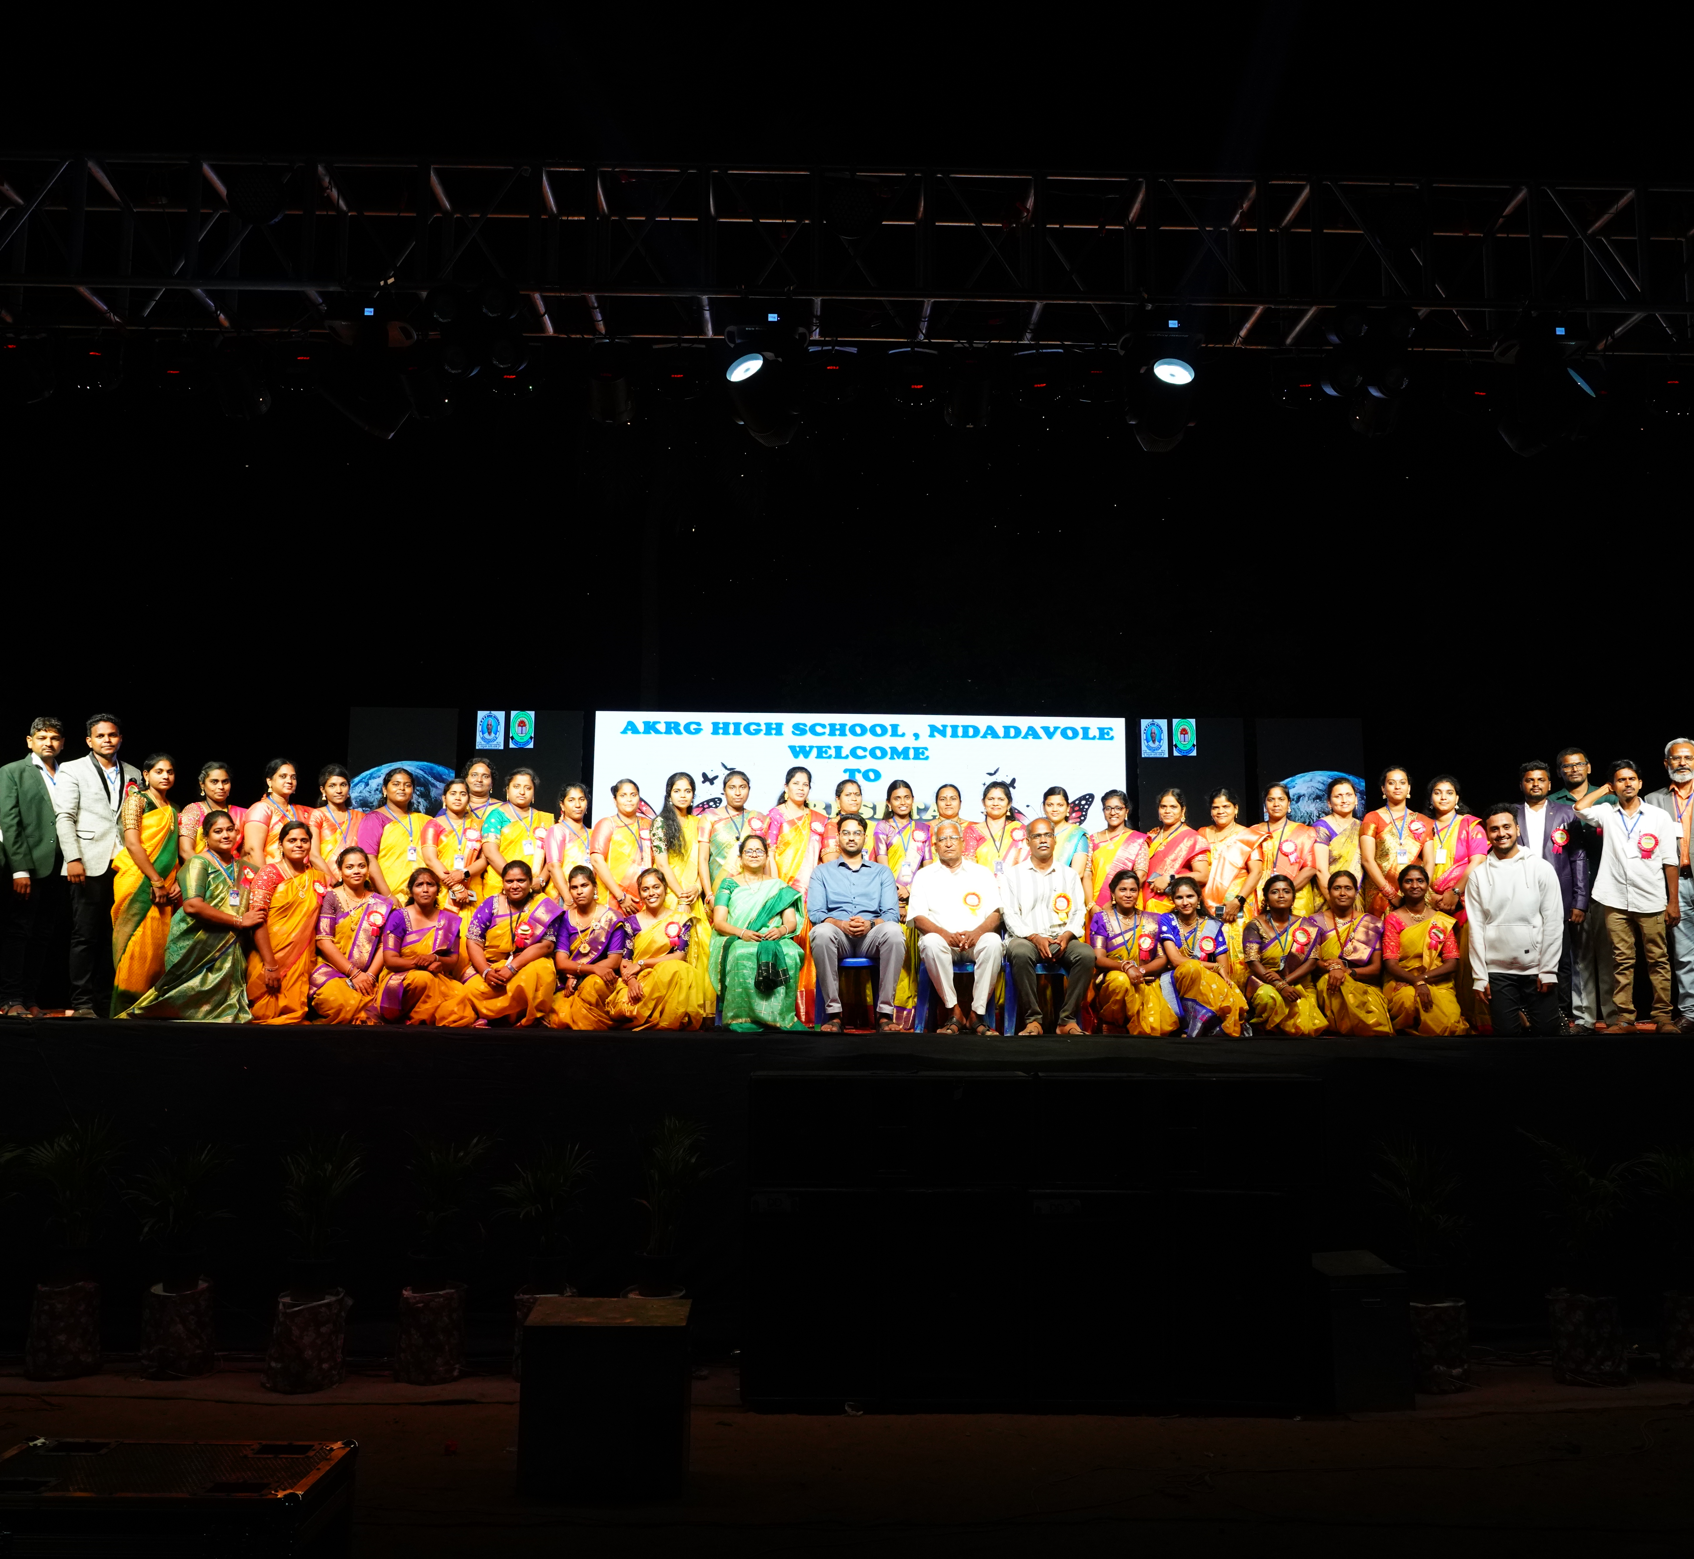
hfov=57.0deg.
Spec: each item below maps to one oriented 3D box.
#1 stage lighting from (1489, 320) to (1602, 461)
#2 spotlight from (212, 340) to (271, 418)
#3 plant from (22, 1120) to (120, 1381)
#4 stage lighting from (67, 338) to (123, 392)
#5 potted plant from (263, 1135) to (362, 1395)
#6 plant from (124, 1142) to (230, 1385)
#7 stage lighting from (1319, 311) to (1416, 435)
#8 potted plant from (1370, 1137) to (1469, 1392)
[{"bbox_3d":[2.943,-1.677,6.550,0.420,0.580,0.380,-1,-7,13],"label":"stage lighting"},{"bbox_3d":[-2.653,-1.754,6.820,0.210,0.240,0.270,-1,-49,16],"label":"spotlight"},{"bbox_3d":[-4.093,2.433,8.181,0.504,1.271,0.504,0,-5,-1],"label":"plant"},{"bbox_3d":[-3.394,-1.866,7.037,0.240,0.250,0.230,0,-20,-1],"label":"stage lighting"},{"bbox_3d":[-2.570,2.333,7.500,0.430,1.180,0.430,1,-7,-1],"label":"potted plant"},{"bbox_3d":[-3.549,2.503,8.218,0.575,1.145,0.575,0,-5,-1],"label":"plant"},{"bbox_3d":[2.249,-1.771,6.750,0.380,0.470,0.280,0,-5,-1],"label":"stage lighting"},{"bbox_3d":[2.805,2.364,7.600,0.430,1.180,0.430,1,-7,-1],"label":"potted plant"}]

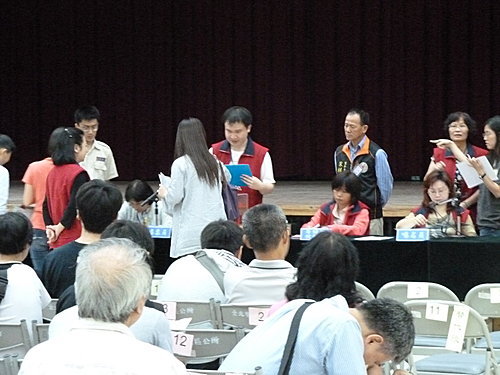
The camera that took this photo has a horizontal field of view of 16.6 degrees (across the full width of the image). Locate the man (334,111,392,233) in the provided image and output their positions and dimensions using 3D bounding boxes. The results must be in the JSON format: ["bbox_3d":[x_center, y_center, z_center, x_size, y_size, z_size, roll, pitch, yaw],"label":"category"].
[{"bbox_3d":[0.869,0.220,13.161,0.470,1.650,0.310,3,5,33],"label":"man"}]

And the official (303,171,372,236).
[{"bbox_3d":[0.634,0.484,12.495,0.520,1.210,0.720,1,4,18],"label":"official"}]

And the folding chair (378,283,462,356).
[{"bbox_3d":[0.960,0.896,9.605,0.470,0.790,0.480,1,4,11],"label":"folding chair"}]

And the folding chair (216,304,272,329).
[{"bbox_3d":[0.103,0.973,8.865,0.470,0.790,0.480,1,4,11],"label":"folding chair"}]

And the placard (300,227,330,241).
[{"bbox_3d":[0.464,0.328,11.950,0.230,0.088,0.070,1,4,10],"label":"placard"}]

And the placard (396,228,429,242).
[{"bbox_3d":[1.129,0.334,11.880,0.230,0.088,0.070,1,4,10],"label":"placard"}]

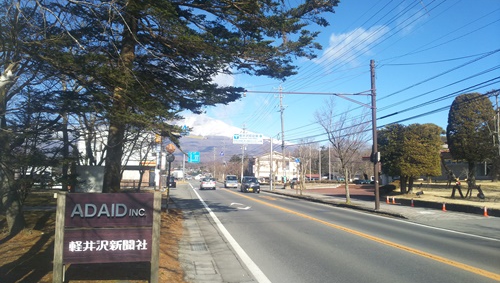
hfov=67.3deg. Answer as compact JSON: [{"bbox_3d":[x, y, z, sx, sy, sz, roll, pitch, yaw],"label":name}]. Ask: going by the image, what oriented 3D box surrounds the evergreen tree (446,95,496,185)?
[{"bbox_3d":[19.596,-0.112,33.145,3.950,8.400,3.950,1,-5,-10],"label":"evergreen tree"}]

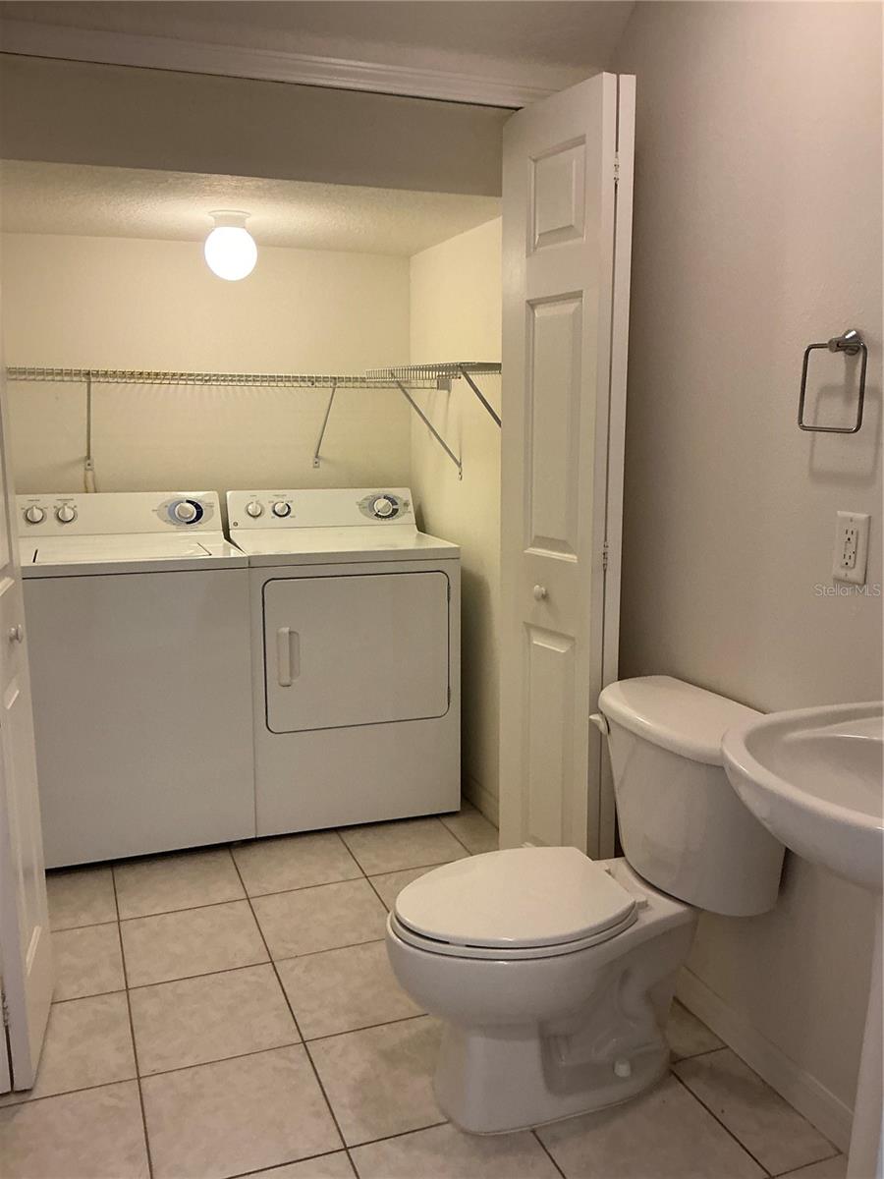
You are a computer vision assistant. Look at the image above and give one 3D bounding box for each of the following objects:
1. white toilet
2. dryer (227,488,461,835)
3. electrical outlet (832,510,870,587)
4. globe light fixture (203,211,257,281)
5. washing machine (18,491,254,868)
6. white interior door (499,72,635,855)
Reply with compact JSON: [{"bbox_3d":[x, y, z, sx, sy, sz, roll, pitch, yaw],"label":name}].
[{"bbox_3d":[0.241,0.612,1.861,0.705,0.750,0.440,-4,10,-21],"label":"white toilet"},{"bbox_3d":[-0.376,0.209,3.308,0.686,1.080,0.660,-3,10,-20],"label":"dryer"},{"bbox_3d":[0.692,-0.070,1.610,0.009,0.115,0.072,-4,10,-21],"label":"electrical outlet"},{"bbox_3d":[-0.625,-1.014,2.833,0.157,0.195,0.157,-4,10,-21],"label":"globe light fixture"},{"bbox_3d":[-1.025,0.248,3.078,0.686,1.080,0.660,-3,10,-20],"label":"washing machine"},{"bbox_3d":[0.287,-0.114,2.331,0.120,2.000,0.385,-5,10,-26],"label":"white interior door"}]

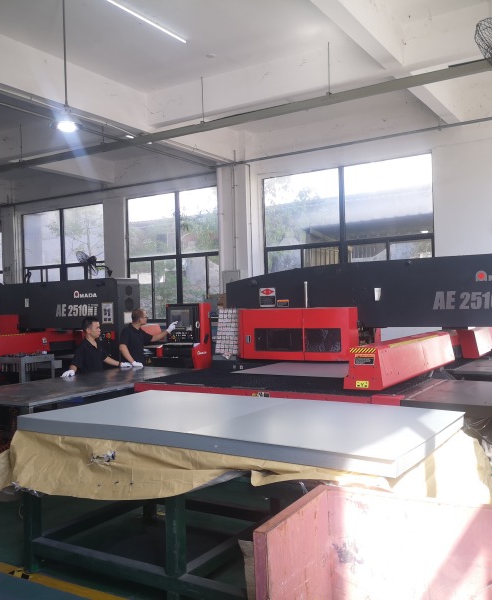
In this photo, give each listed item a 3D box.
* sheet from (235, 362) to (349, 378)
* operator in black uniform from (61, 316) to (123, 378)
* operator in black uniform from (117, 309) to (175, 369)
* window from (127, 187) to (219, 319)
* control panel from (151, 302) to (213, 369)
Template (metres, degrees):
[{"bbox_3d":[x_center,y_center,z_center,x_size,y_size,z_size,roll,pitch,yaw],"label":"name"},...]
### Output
[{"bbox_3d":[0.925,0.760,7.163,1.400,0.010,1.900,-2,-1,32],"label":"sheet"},{"bbox_3d":[-1.887,0.963,7.810,0.500,1.520,0.900,-2,0,26],"label":"operator in black uniform"},{"bbox_3d":[-1.368,0.914,8.488,0.700,1.600,0.580,-2,0,17],"label":"operator in black uniform"},{"bbox_3d":[-1.418,-0.901,13.049,2.800,2.720,0.130,-2,-1,32],"label":"window"},{"bbox_3d":[-0.859,0.871,8.699,0.650,1.660,0.580,-2,-1,32],"label":"control panel"}]

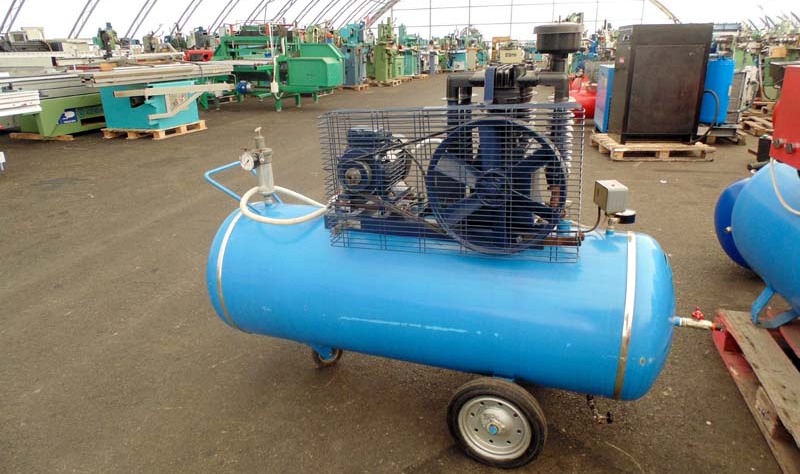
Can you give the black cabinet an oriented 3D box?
[{"bbox_3d":[3.197,-1.913,6.389,0.920,1.370,0.700,1,22,3],"label":"black cabinet"}]

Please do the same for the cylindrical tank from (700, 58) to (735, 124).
[{"bbox_3d":[4.246,-2.033,7.065,0.490,0.890,0.490,0,22,3],"label":"cylindrical tank"}]

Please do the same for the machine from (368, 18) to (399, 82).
[{"bbox_3d":[-0.533,-6.114,16.505,0.750,1.870,0.750,7,23,19],"label":"machine"}]

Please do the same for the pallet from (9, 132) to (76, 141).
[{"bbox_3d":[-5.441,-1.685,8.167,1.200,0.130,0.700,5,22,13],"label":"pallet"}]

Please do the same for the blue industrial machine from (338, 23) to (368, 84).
[{"bbox_3d":[-1.387,-5.548,15.327,0.670,1.700,0.720,7,23,19],"label":"blue industrial machine"}]

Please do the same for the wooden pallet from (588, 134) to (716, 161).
[{"bbox_3d":[3.186,-1.144,6.508,1.200,0.147,0.900,1,22,4],"label":"wooden pallet"}]

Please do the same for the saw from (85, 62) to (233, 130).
[{"bbox_3d":[-3.867,-2.242,8.073,1.150,0.920,2.600,9,24,23],"label":"saw"}]

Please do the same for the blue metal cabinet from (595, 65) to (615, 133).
[{"bbox_3d":[3.057,-1.951,7.178,0.500,0.880,0.500,1,22,5],"label":"blue metal cabinet"}]

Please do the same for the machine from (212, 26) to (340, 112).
[{"bbox_3d":[-2.728,-3.991,11.742,2.700,1.740,1.600,7,23,19],"label":"machine"}]

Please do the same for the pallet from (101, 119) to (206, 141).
[{"bbox_3d":[-3.924,-1.743,8.256,0.970,0.140,1.190,6,23,17],"label":"pallet"}]

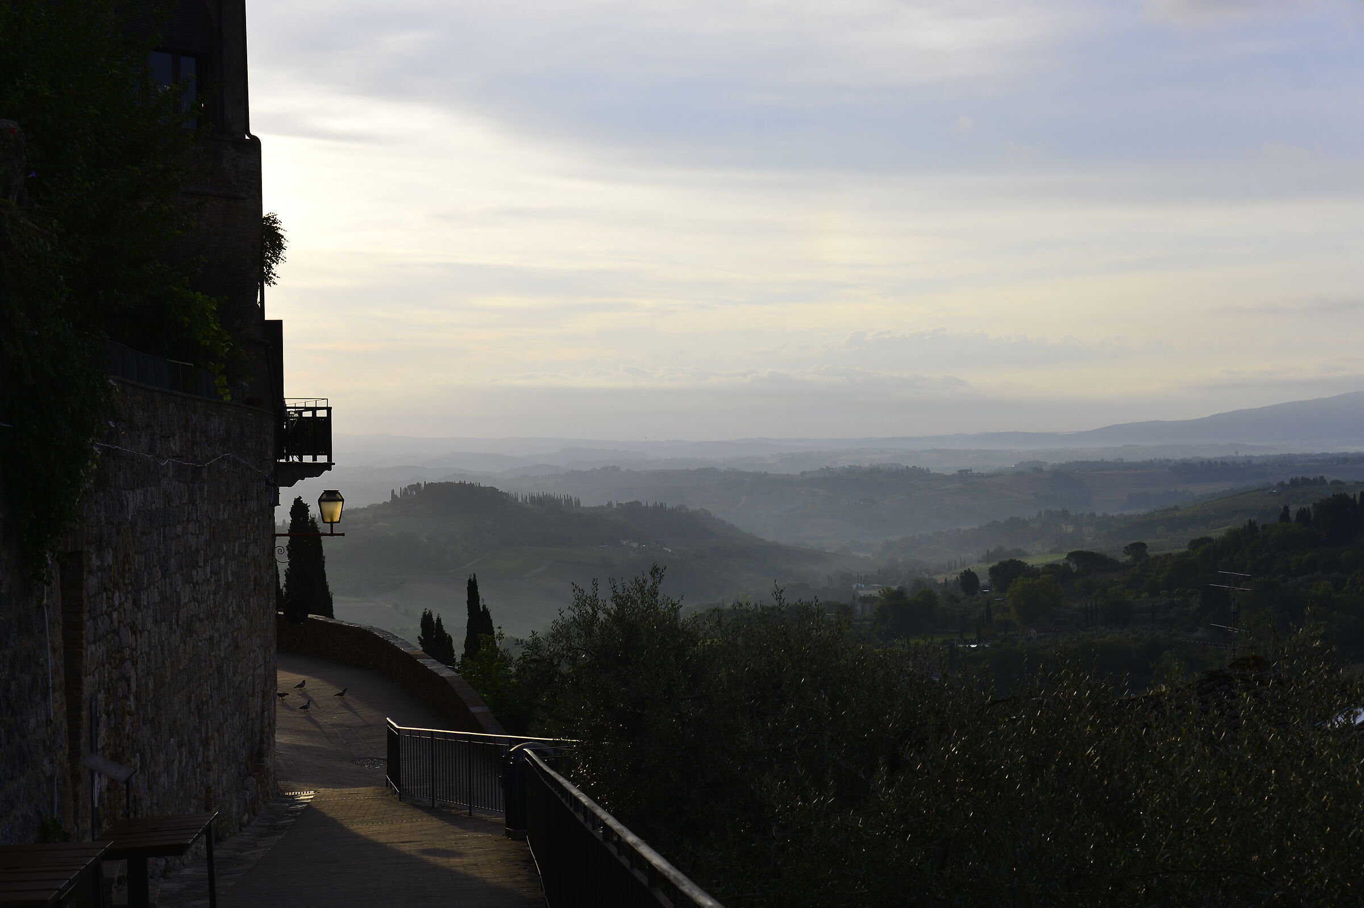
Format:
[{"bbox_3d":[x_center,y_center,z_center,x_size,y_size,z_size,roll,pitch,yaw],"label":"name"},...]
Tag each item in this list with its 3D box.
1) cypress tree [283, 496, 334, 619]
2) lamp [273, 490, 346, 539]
[{"bbox_3d":[-12.411,4.059,63.000,1.700,5.400,1.700,0,1,-12],"label":"cypress tree"},{"bbox_3d":[-5.803,0.938,29.500,1.130,0.780,0.420,0,1,-12],"label":"lamp"}]

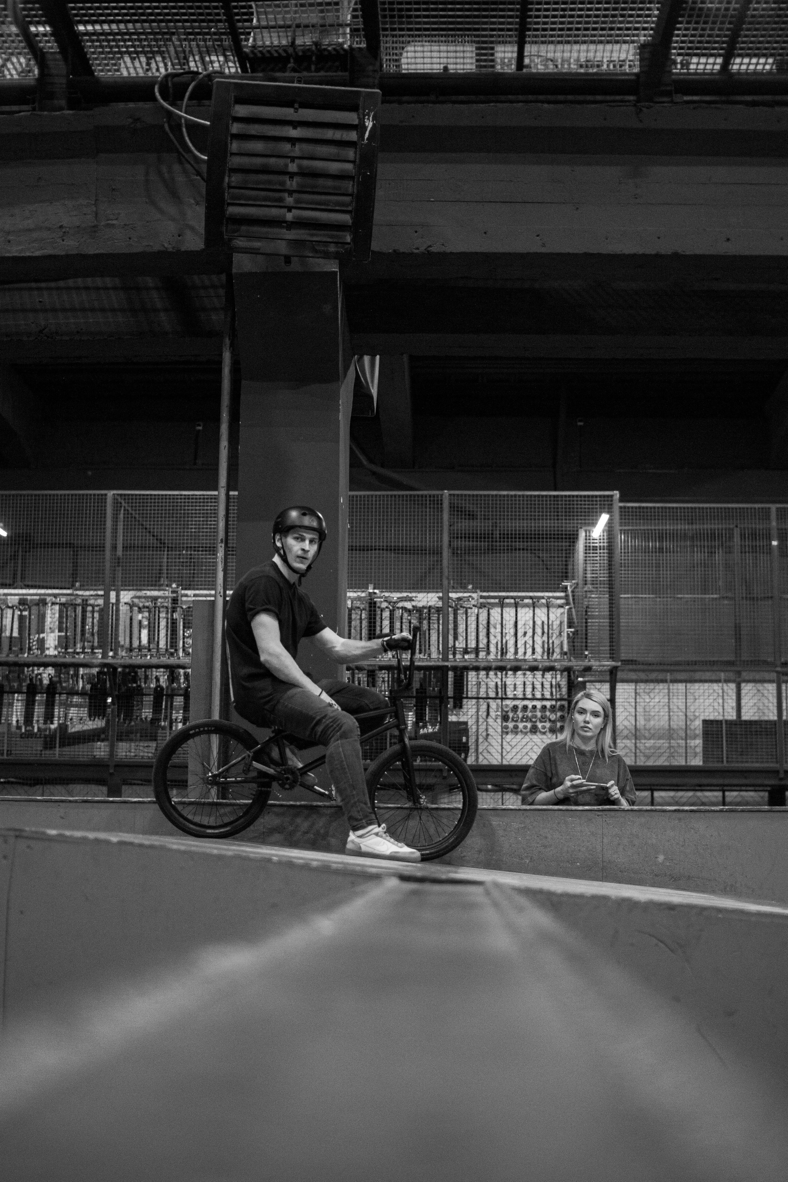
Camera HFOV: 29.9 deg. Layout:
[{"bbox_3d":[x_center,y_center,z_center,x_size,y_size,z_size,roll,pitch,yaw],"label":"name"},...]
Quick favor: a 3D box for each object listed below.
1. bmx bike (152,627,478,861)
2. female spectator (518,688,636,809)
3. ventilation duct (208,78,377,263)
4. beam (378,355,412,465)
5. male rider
[{"bbox_3d":[-0.311,0.612,6.349,1.408,0.992,0.700,6,-7,5],"label":"bmx bike"},{"bbox_3d":[0.882,1.288,6.944,0.520,1.660,0.400,0,-7,3],"label":"female spectator"},{"bbox_3d":[-0.507,-2.143,7.572,0.838,0.854,0.350,4,10,-1],"label":"ventilation duct"},{"bbox_3d":[0.007,-1.496,12.000,0.300,0.650,2.000,0,-7,0],"label":"beam"},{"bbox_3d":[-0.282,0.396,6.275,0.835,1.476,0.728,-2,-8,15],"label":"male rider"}]

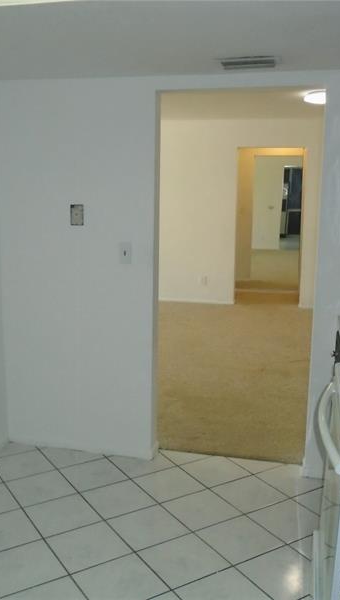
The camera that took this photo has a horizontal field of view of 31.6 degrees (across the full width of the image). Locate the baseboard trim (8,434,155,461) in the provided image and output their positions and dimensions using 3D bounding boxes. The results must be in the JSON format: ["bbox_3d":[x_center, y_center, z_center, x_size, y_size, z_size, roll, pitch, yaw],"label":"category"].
[{"bbox_3d":[-0.552,0.886,3.640,0.937,0.070,0.014,3,11,13],"label":"baseboard trim"}]

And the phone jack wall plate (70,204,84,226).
[{"bbox_3d":[-0.533,-0.487,3.462,0.081,0.118,0.022,3,11,13],"label":"phone jack wall plate"}]

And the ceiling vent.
[{"bbox_3d":[0.369,-1.094,2.791,0.275,0.020,0.220,3,11,13],"label":"ceiling vent"}]

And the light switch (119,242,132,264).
[{"bbox_3d":[-0.247,-0.260,3.354,0.071,0.118,0.012,3,11,13],"label":"light switch"}]

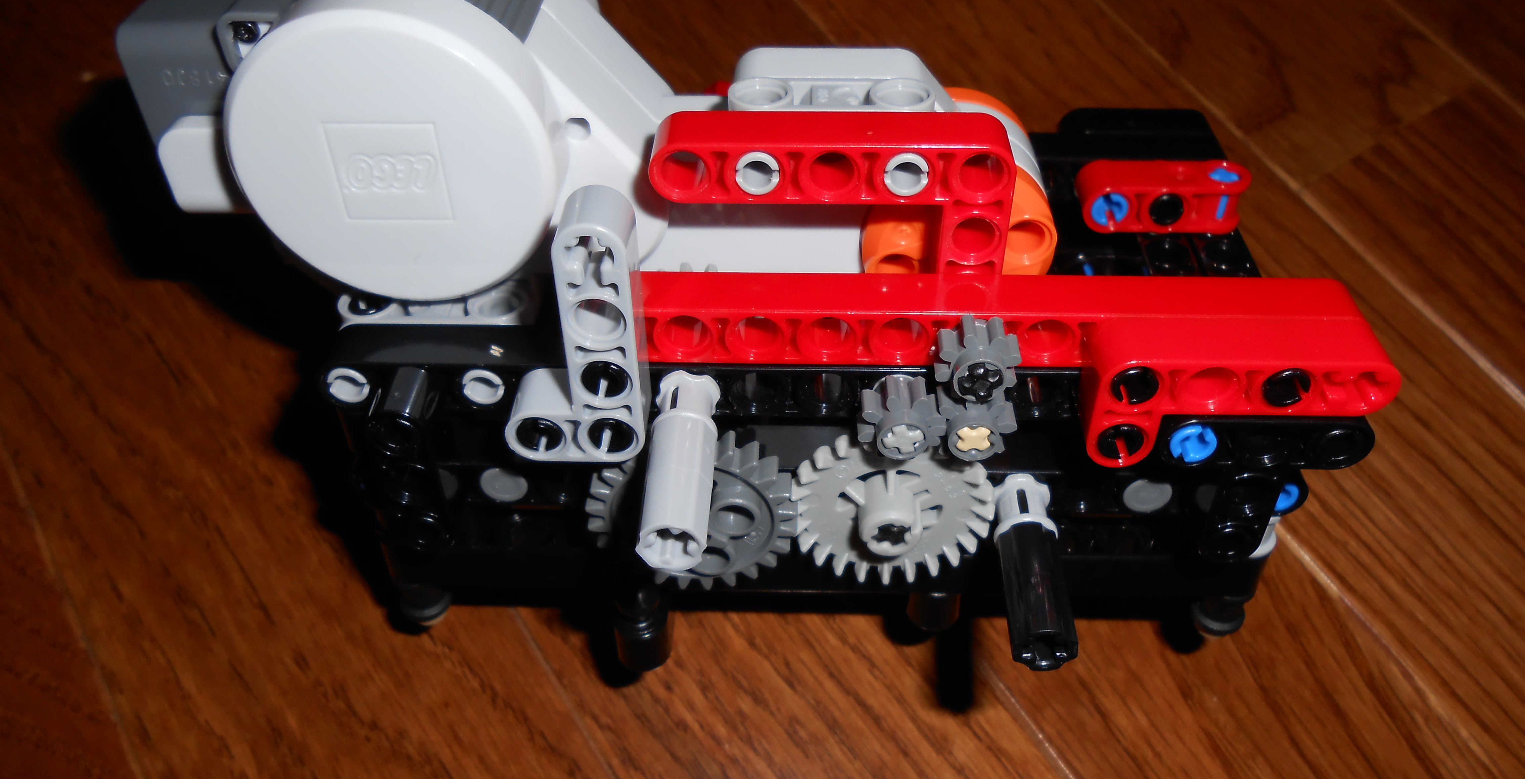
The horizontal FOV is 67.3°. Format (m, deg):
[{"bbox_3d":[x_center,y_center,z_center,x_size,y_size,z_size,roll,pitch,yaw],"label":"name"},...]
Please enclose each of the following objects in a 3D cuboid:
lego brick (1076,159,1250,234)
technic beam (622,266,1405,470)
[{"bbox_3d":[0.057,-0.028,0.165,0.024,0.008,0.008,1,41,1],"label":"lego brick"},{"bbox_3d":[0.023,-0.003,0.130,0.087,0.015,0.016,1,41,1],"label":"technic beam"}]

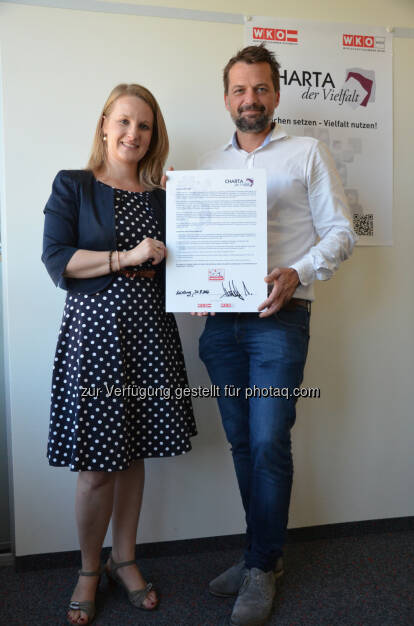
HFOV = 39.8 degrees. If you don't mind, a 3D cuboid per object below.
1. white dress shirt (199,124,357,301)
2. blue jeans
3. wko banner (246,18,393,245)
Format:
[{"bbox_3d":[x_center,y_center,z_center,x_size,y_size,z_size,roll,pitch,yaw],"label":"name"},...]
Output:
[{"bbox_3d":[0.212,-0.303,1.780,0.510,0.550,0.320,0,3,13],"label":"white dress shirt"},{"bbox_3d":[0.162,0.396,1.880,0.370,0.890,0.280,1,3,25],"label":"blue jeans"},{"bbox_3d":[0.438,-0.682,2.187,0.594,0.841,0.010,-1,2,-12],"label":"wko banner"}]

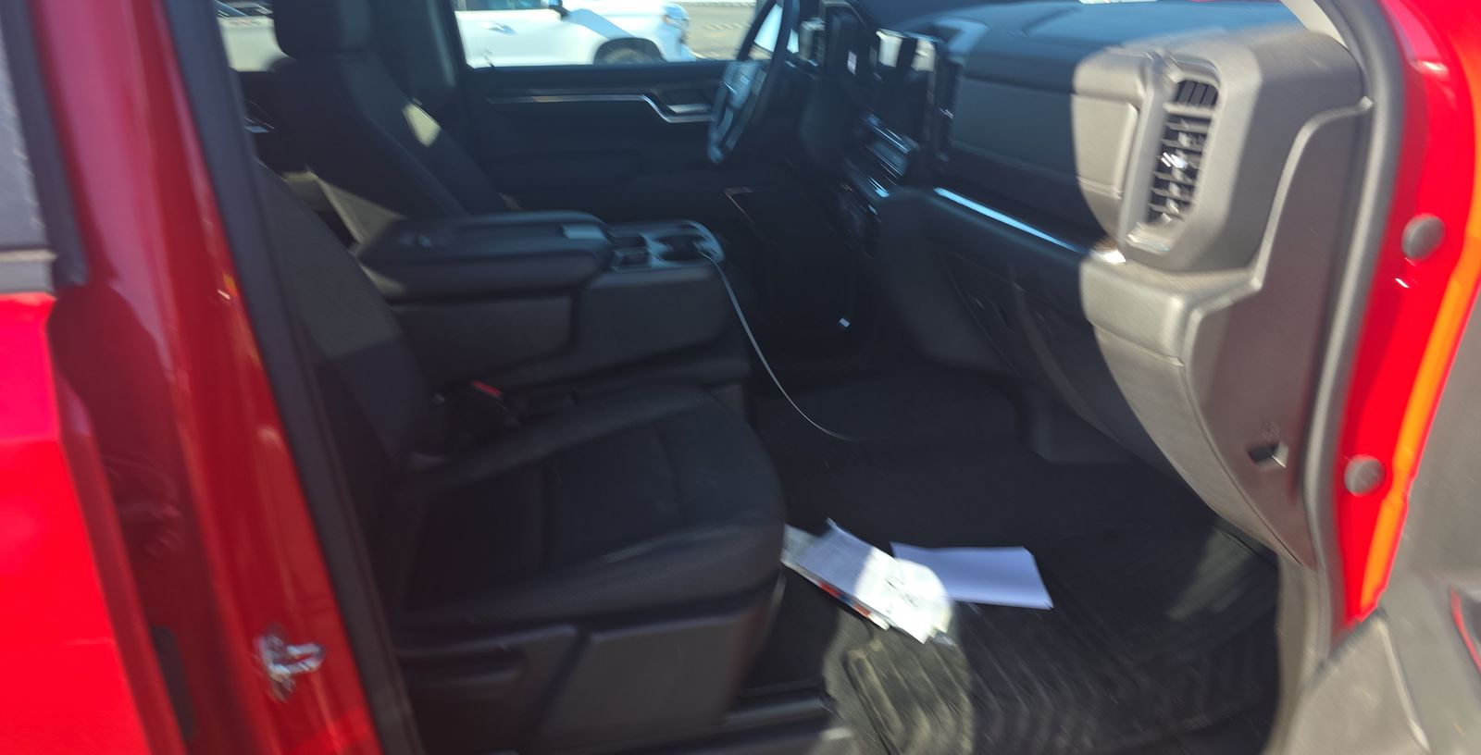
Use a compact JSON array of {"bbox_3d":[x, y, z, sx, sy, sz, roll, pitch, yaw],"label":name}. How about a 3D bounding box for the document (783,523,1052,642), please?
[{"bbox_3d":[0.313,0.355,1.812,0.464,0.040,0.374,1,22,3],"label":"document"}]

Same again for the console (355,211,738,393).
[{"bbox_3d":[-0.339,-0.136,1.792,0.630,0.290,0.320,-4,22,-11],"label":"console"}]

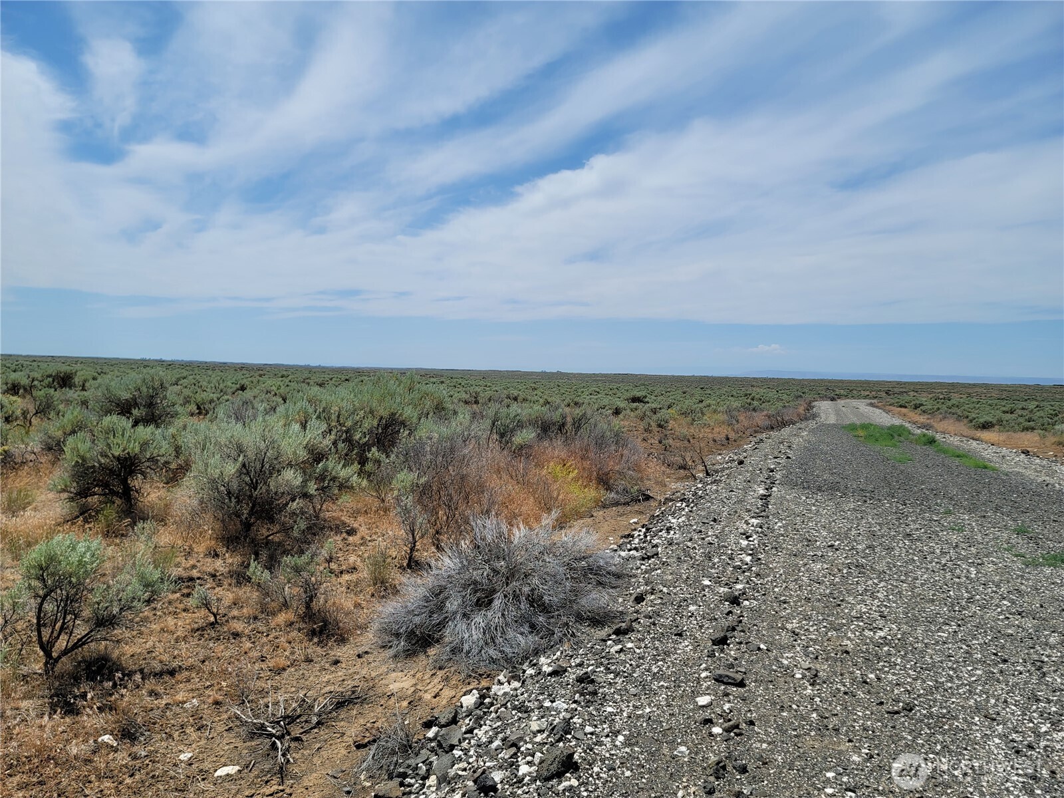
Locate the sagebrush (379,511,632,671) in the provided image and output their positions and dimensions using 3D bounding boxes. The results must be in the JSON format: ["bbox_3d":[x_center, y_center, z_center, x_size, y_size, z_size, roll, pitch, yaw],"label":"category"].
[{"bbox_3d":[-0.200,1.240,5.130,1.650,0.860,1.420,1,2,-2],"label":"sagebrush"}]

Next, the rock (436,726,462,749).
[{"bbox_3d":[-0.395,1.614,3.672,0.126,0.088,0.107,1,2,-6],"label":"rock"}]

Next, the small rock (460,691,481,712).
[{"bbox_3d":[-0.329,1.617,4.106,0.110,0.096,0.094,1,2,-4],"label":"small rock"}]

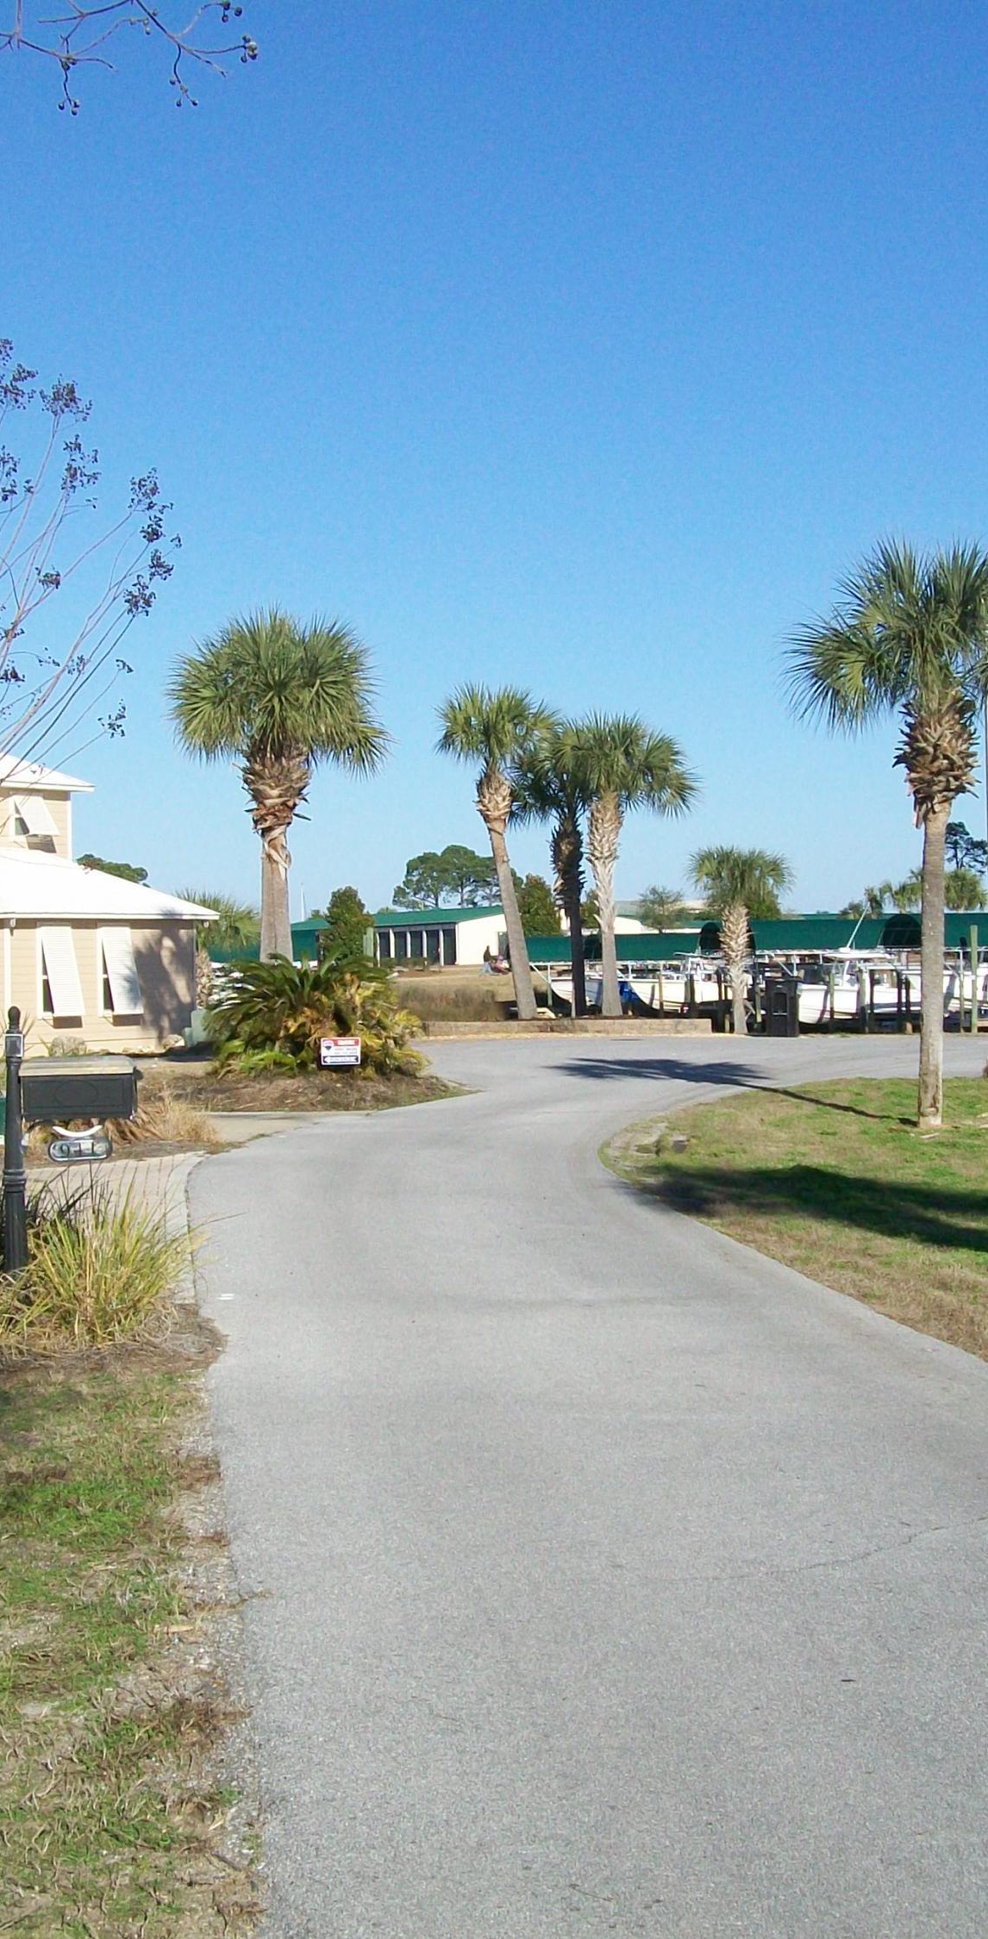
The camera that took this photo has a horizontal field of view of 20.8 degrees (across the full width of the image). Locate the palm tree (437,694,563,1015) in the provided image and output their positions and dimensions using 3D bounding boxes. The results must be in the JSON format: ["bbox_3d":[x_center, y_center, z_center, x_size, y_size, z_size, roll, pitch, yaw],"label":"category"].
[{"bbox_3d":[0.103,-2.396,55.000,2.550,6.900,2.550,-1,0,0],"label":"palm tree"}]

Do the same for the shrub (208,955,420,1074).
[{"bbox_3d":[-2.474,0.611,37.000,2.850,1.620,2.700,-1,0,0],"label":"shrub"}]

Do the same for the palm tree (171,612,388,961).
[{"bbox_3d":[-2.707,-1.660,34.000,2.730,5.750,2.680,-1,0,0],"label":"palm tree"}]

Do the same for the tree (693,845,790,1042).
[{"bbox_3d":[5.061,-0.599,55.000,1.980,3.880,1.940,-1,0,0],"label":"tree"}]

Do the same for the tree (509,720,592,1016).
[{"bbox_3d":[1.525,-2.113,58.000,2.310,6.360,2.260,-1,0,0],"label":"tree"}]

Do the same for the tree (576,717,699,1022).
[{"bbox_3d":[2.918,-2.126,55.500,2.450,6.200,2.450,-1,0,0],"label":"tree"}]

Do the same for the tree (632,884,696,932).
[{"bbox_3d":[9.664,-2.620,155.000,3.200,4.400,3.200,-1,0,0],"label":"tree"}]

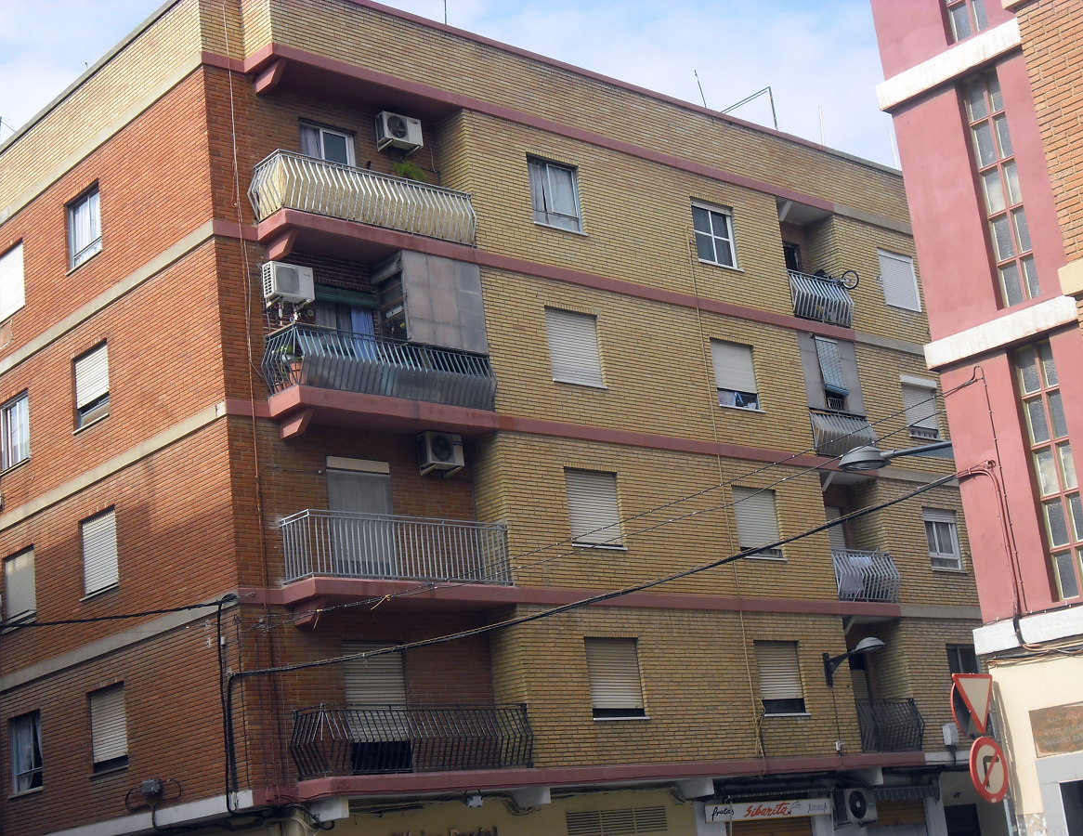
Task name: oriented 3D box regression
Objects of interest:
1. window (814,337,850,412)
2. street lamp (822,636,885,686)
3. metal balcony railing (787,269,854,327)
[{"bbox_3d":[5.862,-0.904,33.560,0.731,1.472,0.156,7,-21,-41],"label":"window"},{"bbox_3d":[5.758,4.452,30.579,0.293,0.751,1.277,7,-21,-41],"label":"street lamp"},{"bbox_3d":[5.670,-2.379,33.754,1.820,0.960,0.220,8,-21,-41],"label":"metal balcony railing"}]

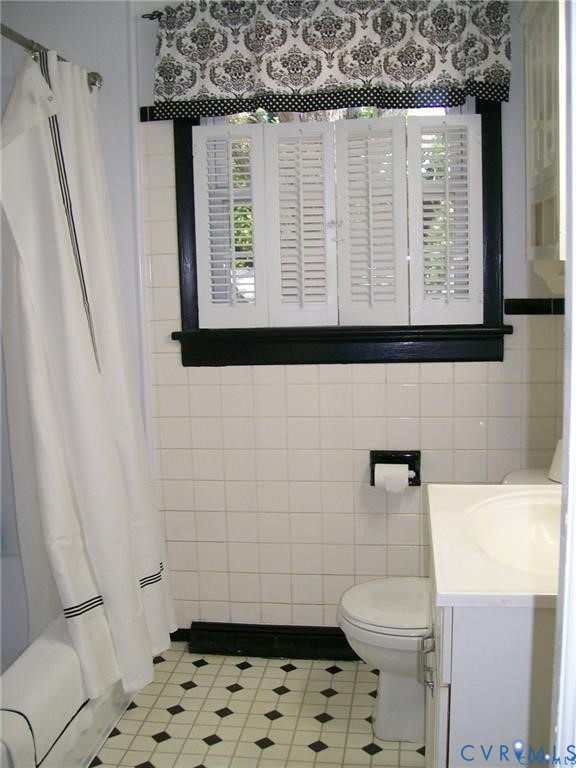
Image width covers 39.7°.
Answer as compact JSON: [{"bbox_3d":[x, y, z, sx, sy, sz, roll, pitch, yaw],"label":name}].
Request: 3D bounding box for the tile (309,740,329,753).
[{"bbox_3d":[0.084,0.980,2.150,0.040,0.008,0.040,-7,10,-36],"label":"tile"}]

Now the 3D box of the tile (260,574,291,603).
[{"bbox_3d":[-0.040,0.704,2.752,0.108,0.108,0.009,0,8,8],"label":"tile"}]

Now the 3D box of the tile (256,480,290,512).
[{"bbox_3d":[-0.050,0.381,2.720,0.108,0.108,0.010,-1,8,8],"label":"tile"}]

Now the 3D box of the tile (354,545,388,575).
[{"bbox_3d":[0.283,0.596,2.704,0.108,0.108,0.010,0,9,8],"label":"tile"}]

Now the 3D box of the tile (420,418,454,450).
[{"bbox_3d":[0.487,0.159,2.614,0.108,0.108,0.010,-1,8,8],"label":"tile"}]

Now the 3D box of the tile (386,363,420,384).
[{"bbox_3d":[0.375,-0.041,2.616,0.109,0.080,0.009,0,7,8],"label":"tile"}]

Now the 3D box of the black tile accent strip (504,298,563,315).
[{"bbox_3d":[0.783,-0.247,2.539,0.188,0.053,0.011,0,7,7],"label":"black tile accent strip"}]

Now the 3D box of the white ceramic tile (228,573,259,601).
[{"bbox_3d":[-0.148,0.708,2.779,0.108,0.108,0.010,0,9,8],"label":"white ceramic tile"}]

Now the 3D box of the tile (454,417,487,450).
[{"bbox_3d":[0.598,0.161,2.610,0.109,0.108,0.009,0,7,8],"label":"tile"}]

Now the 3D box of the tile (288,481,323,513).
[{"bbox_3d":[0.060,0.381,2.700,0.108,0.108,0.010,0,9,8],"label":"tile"}]

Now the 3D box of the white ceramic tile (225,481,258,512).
[{"bbox_3d":[-0.158,0.383,2.724,0.108,0.108,0.009,0,8,8],"label":"white ceramic tile"}]

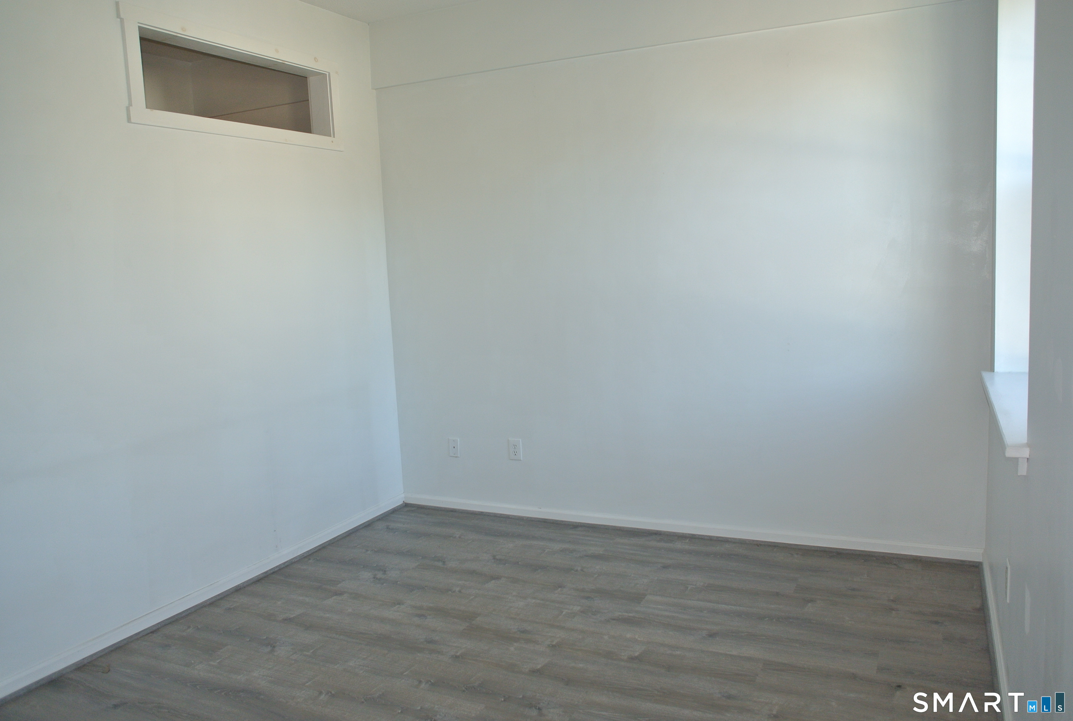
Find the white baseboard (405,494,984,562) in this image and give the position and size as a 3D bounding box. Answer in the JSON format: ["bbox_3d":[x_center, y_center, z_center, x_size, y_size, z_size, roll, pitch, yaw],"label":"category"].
[{"bbox_3d":[0.612,0.885,4.398,3.194,0.066,0.016,1,8,25],"label":"white baseboard"}]

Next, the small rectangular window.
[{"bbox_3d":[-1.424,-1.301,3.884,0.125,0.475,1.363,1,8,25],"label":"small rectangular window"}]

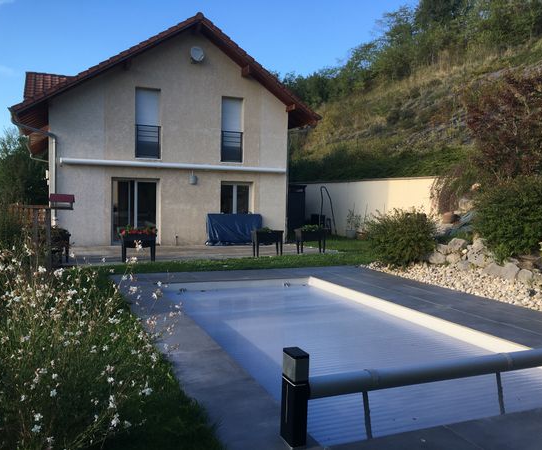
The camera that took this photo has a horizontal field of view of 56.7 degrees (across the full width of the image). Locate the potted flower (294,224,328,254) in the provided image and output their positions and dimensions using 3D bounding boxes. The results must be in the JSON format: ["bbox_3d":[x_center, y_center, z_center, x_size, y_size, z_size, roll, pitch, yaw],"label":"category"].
[{"bbox_3d":[1.135,0.397,14.770,0.850,0.850,0.450,0,3,-24],"label":"potted flower"}]

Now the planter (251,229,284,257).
[{"bbox_3d":[-0.097,0.510,13.741,0.800,0.680,0.380,0,3,-22],"label":"planter"}]

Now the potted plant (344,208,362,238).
[{"bbox_3d":[3.249,-0.059,19.800,0.600,1.200,0.550,1,3,0],"label":"potted plant"}]

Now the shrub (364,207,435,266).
[{"bbox_3d":[3.310,0.331,12.800,1.720,1.450,1.550,2,3,12],"label":"shrub"}]

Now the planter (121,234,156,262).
[{"bbox_3d":[-3.209,0.532,12.140,0.800,0.680,0.380,0,3,-20],"label":"planter"}]

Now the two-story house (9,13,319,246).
[{"bbox_3d":[-4.671,-3.238,20.485,9.650,7.360,10.200,0,3,-22],"label":"two-story house"}]

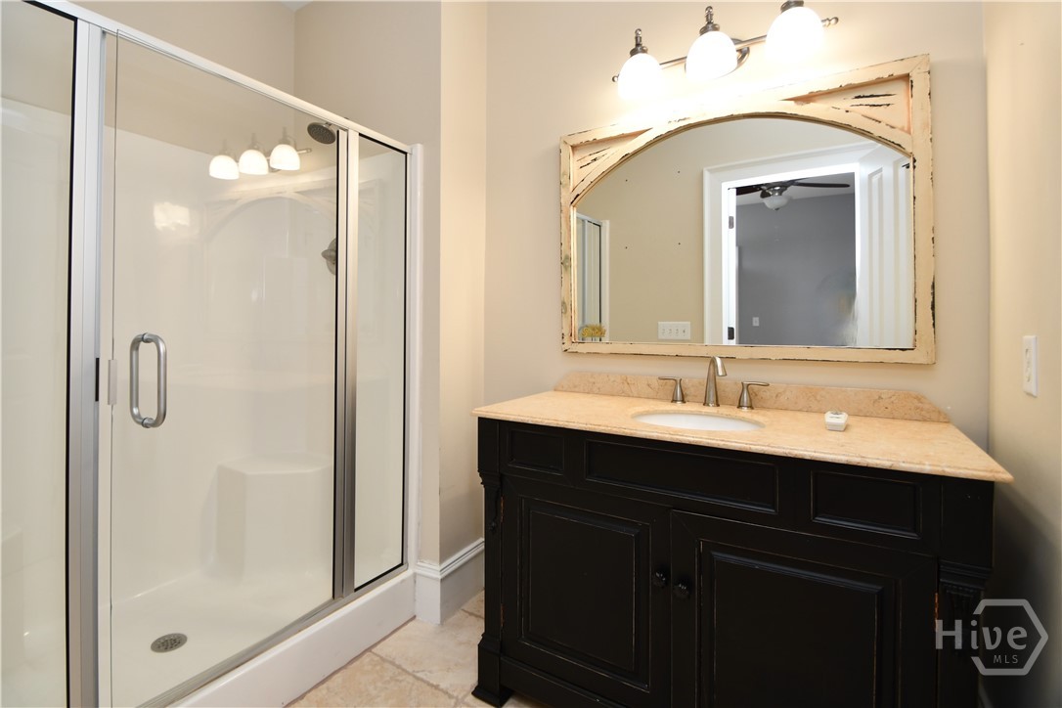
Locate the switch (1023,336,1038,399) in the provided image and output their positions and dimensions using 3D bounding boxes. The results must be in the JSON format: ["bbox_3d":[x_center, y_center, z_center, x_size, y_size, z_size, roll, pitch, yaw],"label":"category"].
[{"bbox_3d":[1.058,0.025,0.940,0.009,0.119,0.072,2,3,33],"label":"switch"}]

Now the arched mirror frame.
[{"bbox_3d":[0.598,-0.405,1.496,1.113,0.821,0.040,2,3,33],"label":"arched mirror frame"}]

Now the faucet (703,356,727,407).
[{"bbox_3d":[0.589,0.093,1.423,0.052,0.163,0.138,1,3,13],"label":"faucet"}]

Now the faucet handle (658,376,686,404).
[{"bbox_3d":[0.491,0.123,1.537,0.093,0.088,0.050,2,3,33],"label":"faucet handle"}]

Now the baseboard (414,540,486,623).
[{"bbox_3d":[-0.355,1.019,2.026,0.129,0.241,0.309,2,3,33],"label":"baseboard"}]

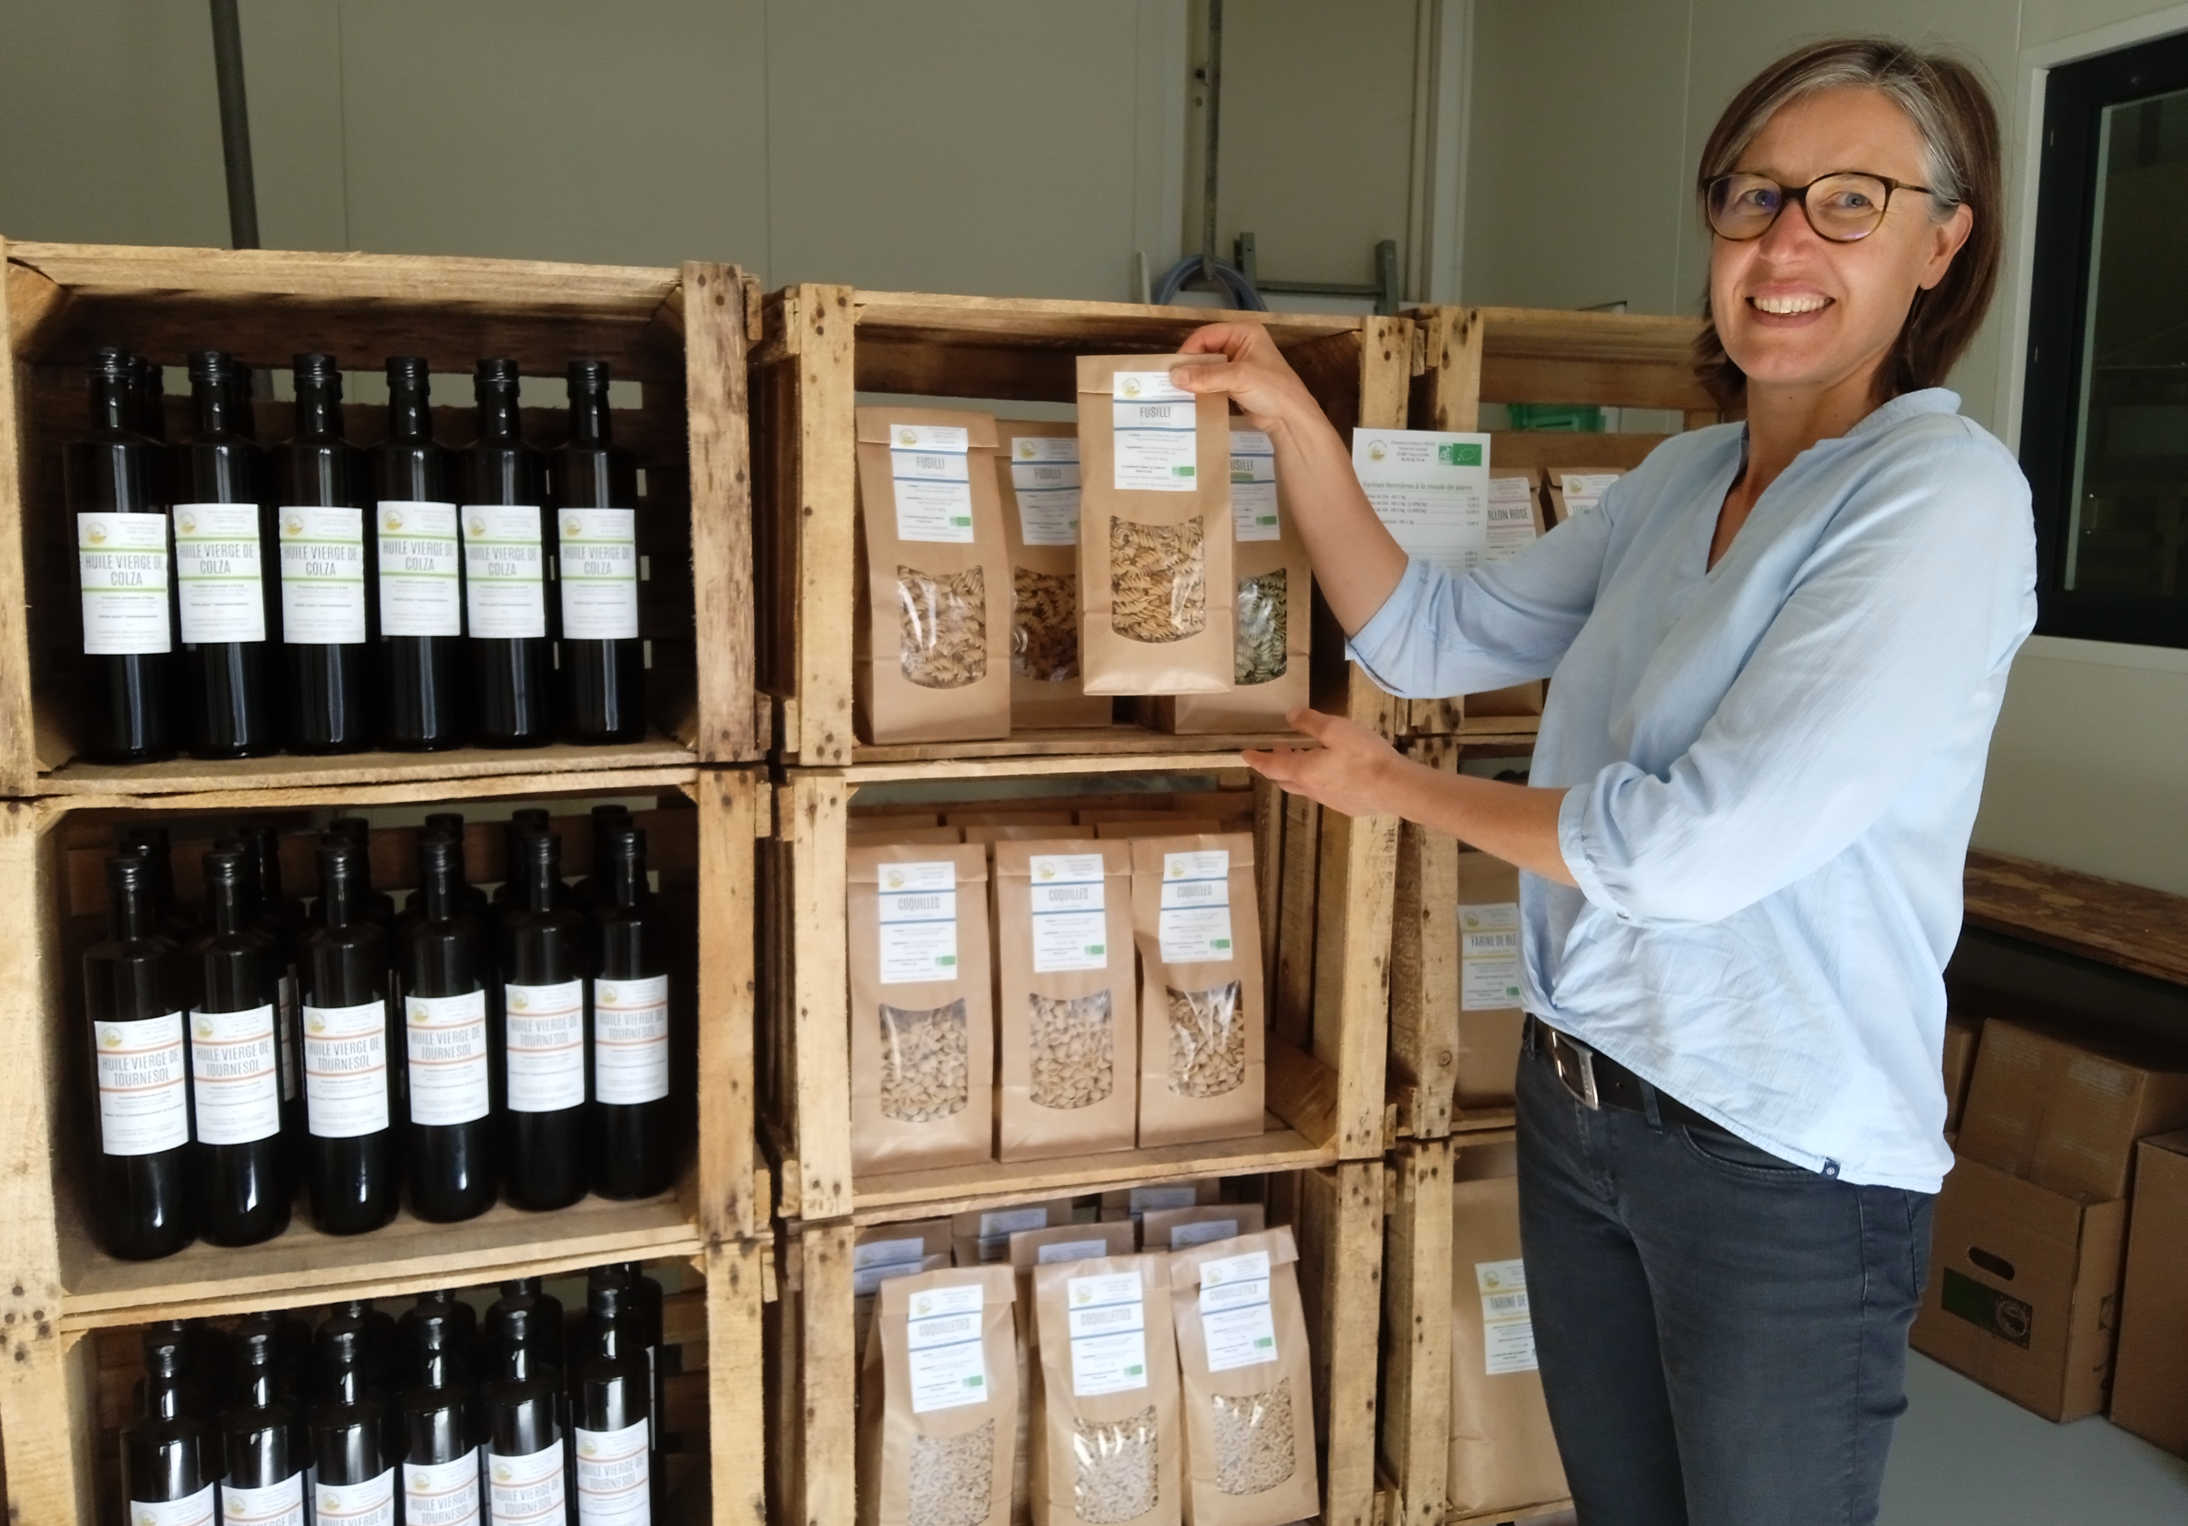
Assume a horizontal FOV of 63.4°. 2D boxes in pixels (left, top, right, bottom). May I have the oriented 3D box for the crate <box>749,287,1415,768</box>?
[{"bbox_3d":[-0.027,-0.206,1.565,0.530,0.362,0.296,-2,9,-18],"label":"crate"}]

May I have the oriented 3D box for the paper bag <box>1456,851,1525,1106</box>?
[{"bbox_3d":[0.369,0.194,1.705,0.120,0.238,0.075,-1,9,-16],"label":"paper bag"}]

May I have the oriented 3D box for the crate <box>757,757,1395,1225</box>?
[{"bbox_3d":[-0.031,0.157,1.594,0.530,0.362,0.296,-2,9,-18],"label":"crate"}]

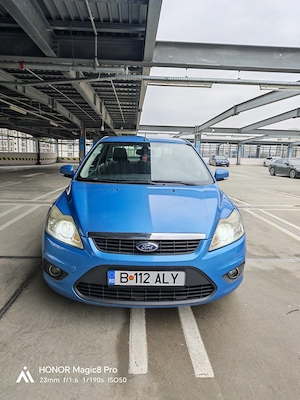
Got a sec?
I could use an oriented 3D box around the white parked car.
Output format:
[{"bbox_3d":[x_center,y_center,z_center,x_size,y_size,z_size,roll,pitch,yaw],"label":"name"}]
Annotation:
[{"bbox_3d":[17.488,-5.205,36.600,1.760,1.450,4.150,1,10,-3],"label":"white parked car"}]

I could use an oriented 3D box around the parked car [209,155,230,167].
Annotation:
[{"bbox_3d":[9.099,-5.067,34.800,1.760,1.470,4.150,1,10,-3],"label":"parked car"}]

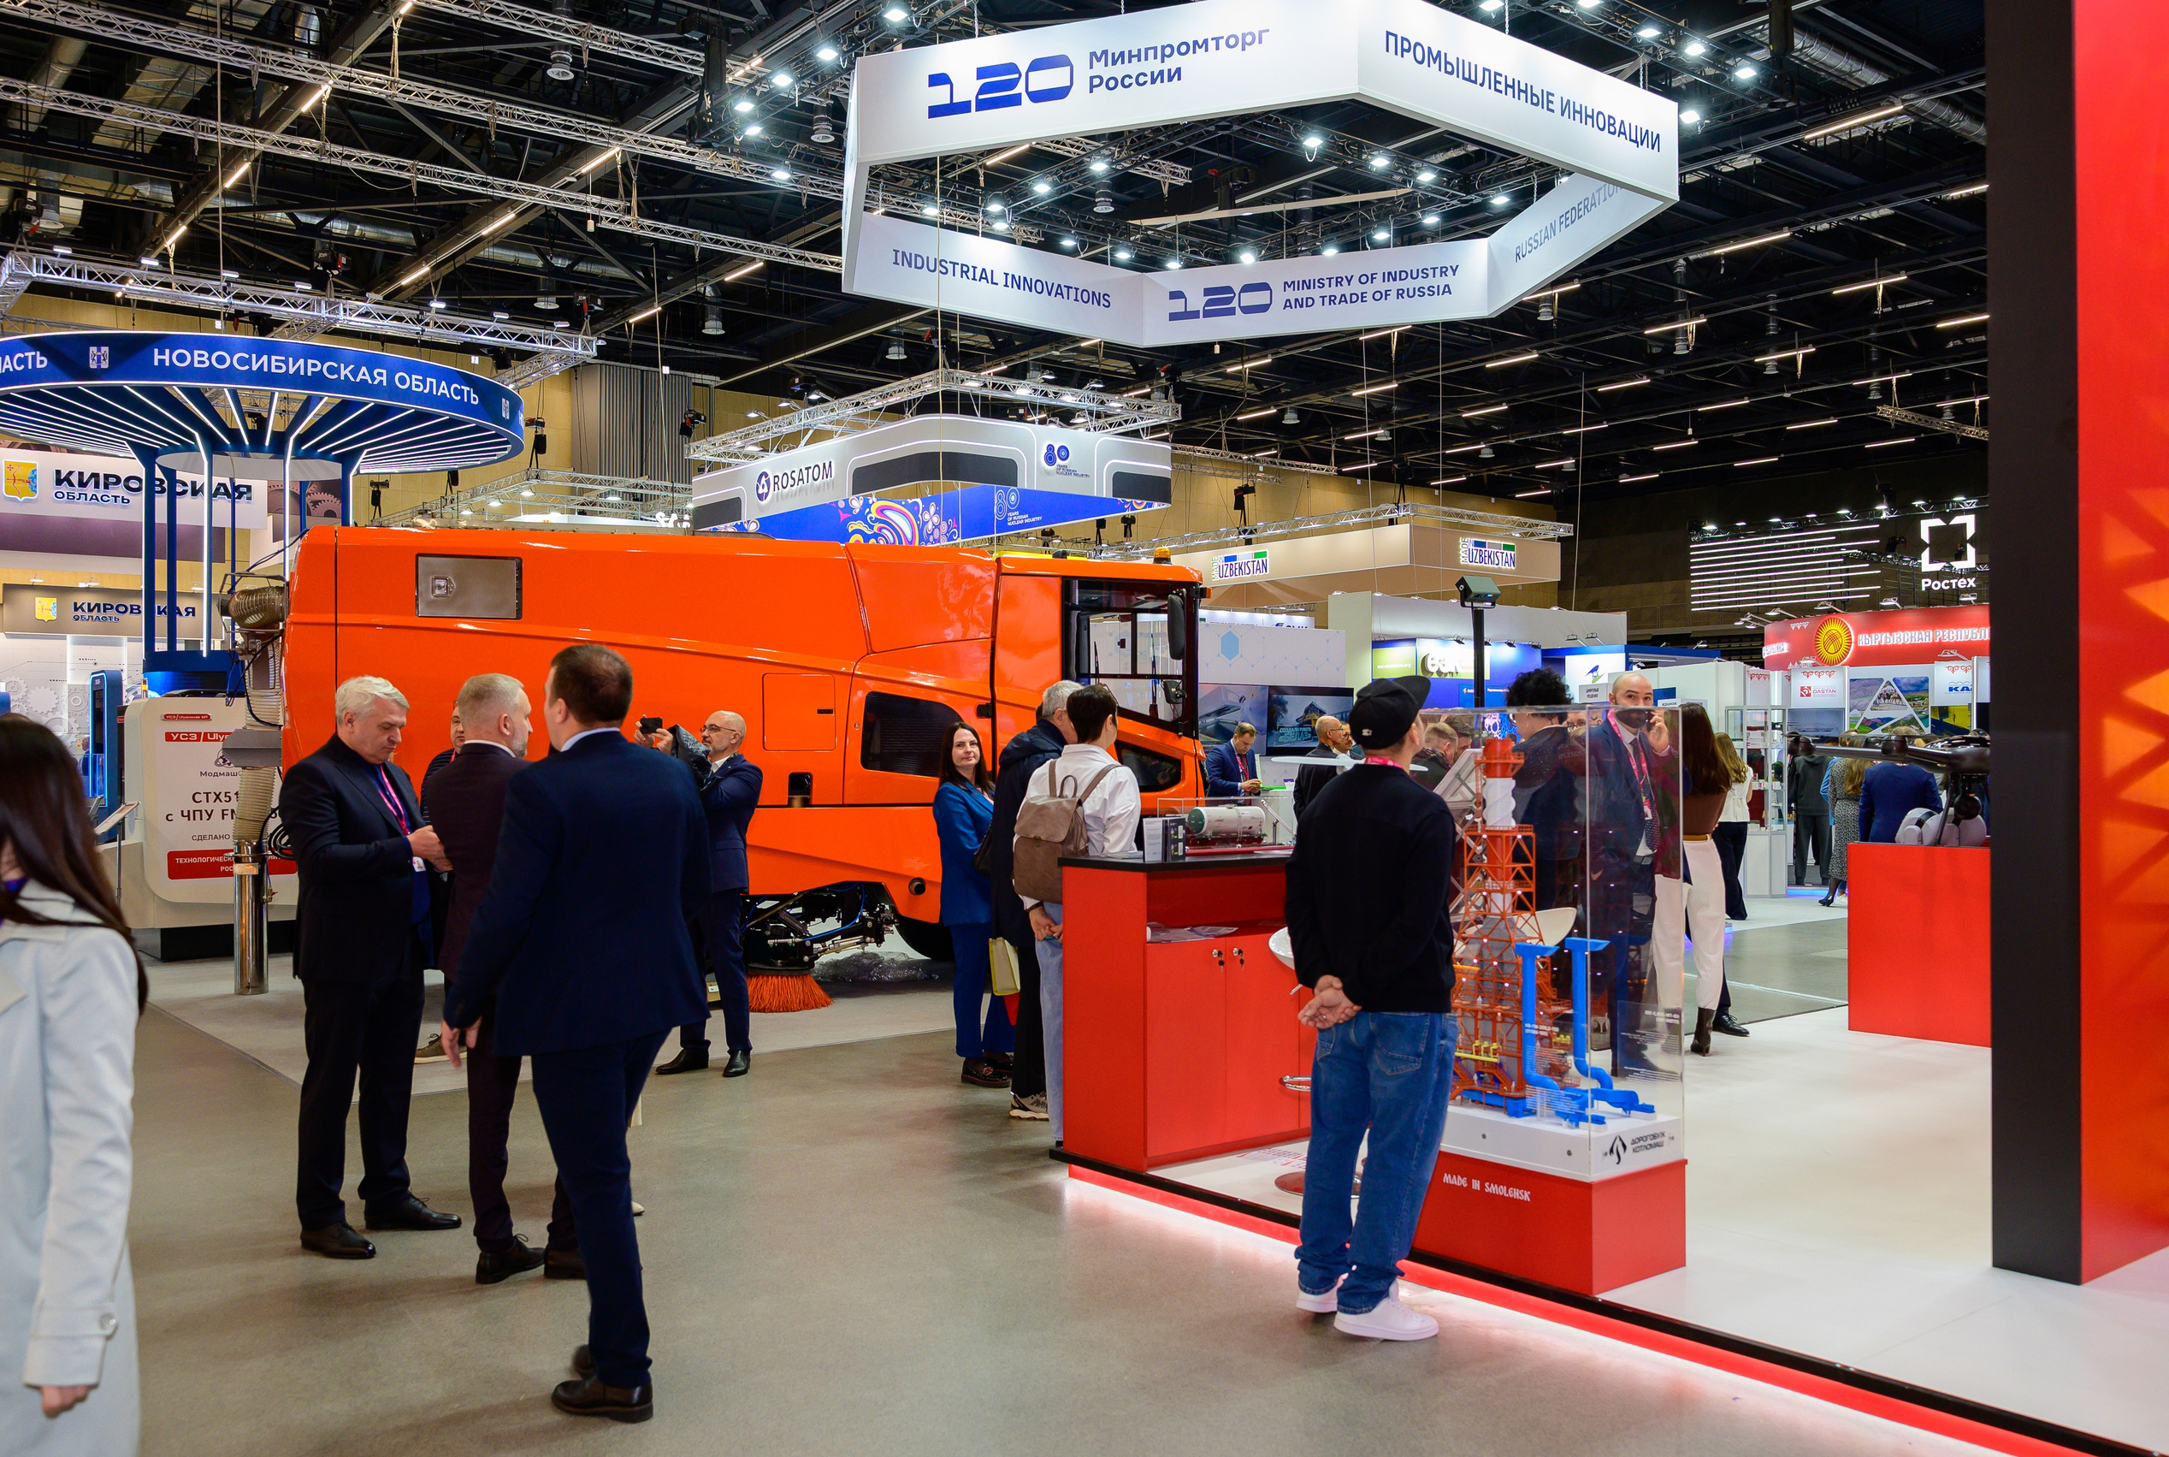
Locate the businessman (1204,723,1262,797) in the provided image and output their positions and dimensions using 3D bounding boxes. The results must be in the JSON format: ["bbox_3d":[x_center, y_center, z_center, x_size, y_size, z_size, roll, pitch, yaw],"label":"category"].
[{"bbox_3d":[1.231,0.828,14.000,0.520,1.740,0.380,1,-1,-37],"label":"businessman"}]

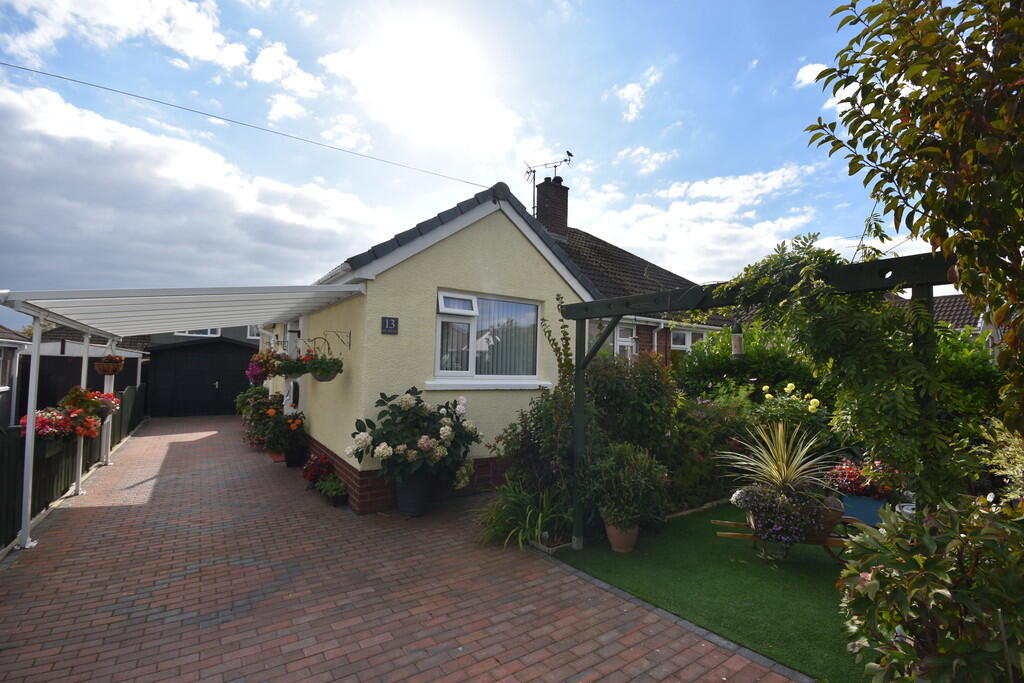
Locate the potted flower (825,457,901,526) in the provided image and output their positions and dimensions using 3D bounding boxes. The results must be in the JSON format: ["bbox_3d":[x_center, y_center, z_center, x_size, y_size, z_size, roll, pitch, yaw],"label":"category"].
[{"bbox_3d":[3.780,1.660,4.620,0.620,0.740,0.600,3,-4,-36],"label":"potted flower"}]

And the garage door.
[{"bbox_3d":[-9.077,1.104,12.903,2.750,2.300,0.100,3,-4,-36],"label":"garage door"}]

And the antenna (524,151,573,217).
[{"bbox_3d":[1.095,-4.725,12.800,1.300,2.000,0.700,0,-3,26],"label":"antenna"}]

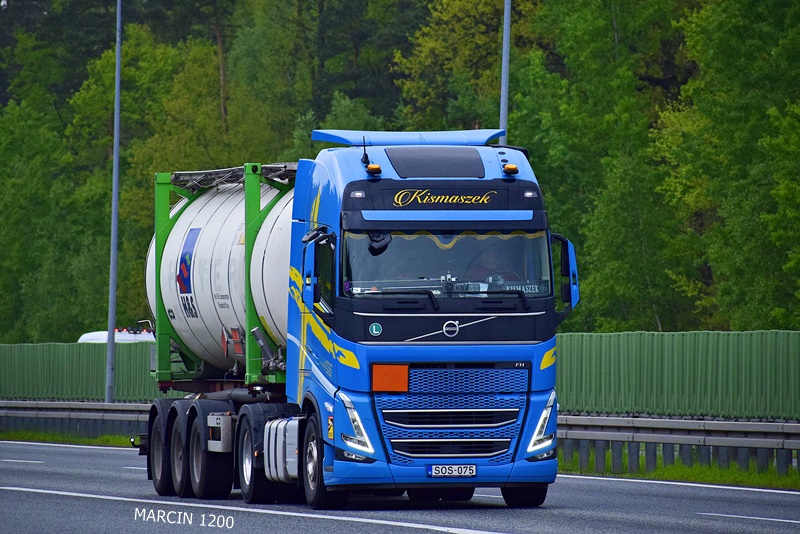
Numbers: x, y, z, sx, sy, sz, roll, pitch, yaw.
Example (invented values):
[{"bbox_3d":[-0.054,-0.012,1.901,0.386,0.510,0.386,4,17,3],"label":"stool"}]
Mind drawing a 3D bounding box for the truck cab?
[{"bbox_3d":[0.275,0.557,78.250,2.800,4.020,2.600,0,-1,-12],"label":"truck cab"}]

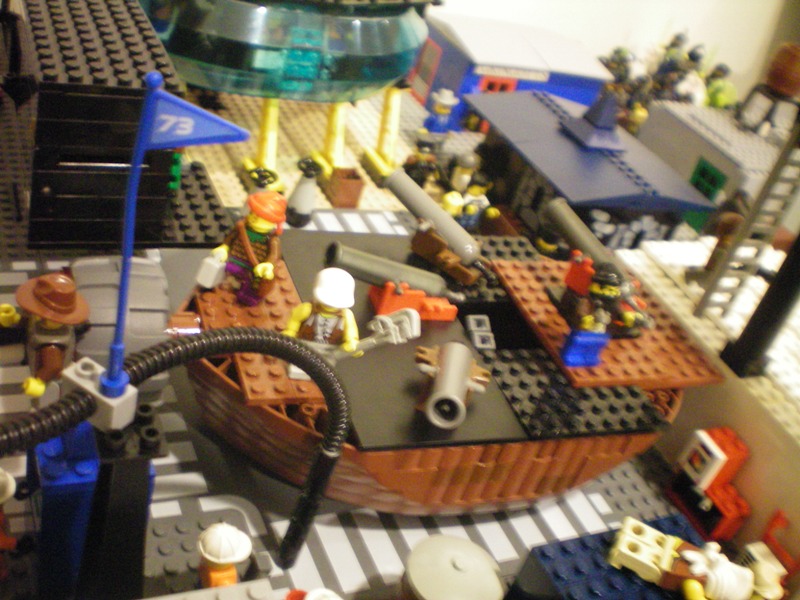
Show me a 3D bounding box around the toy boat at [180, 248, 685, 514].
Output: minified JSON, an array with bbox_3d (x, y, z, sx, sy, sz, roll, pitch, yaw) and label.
[{"bbox_3d":[0.006,0.028,0.366,0.210,0.061,0.134,0,37,-25],"label":"toy boat"}]

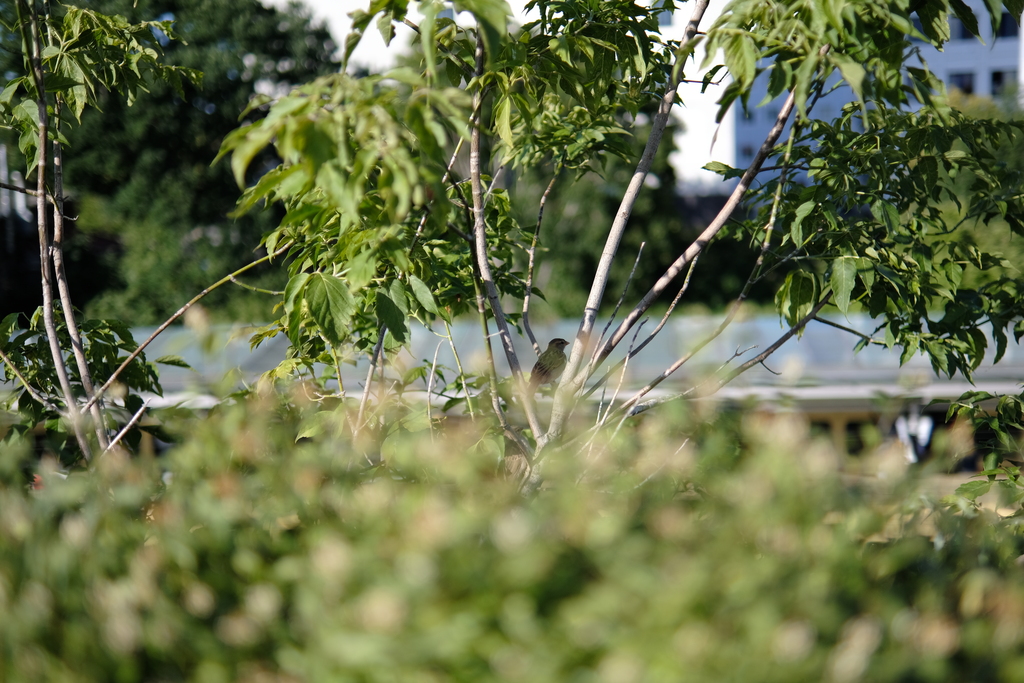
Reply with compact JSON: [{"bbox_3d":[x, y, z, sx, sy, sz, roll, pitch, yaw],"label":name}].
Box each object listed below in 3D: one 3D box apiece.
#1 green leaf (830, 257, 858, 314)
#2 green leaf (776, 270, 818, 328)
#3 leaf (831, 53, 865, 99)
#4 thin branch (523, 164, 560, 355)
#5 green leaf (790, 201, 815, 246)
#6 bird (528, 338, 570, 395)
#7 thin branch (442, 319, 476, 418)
[{"bbox_3d":[0.608,-0.102,2.600,0.050,0.105,0.025,3,0,6],"label":"green leaf"},{"bbox_3d":[0.522,-0.077,2.600,0.070,0.105,0.045,0,0,0],"label":"green leaf"},{"bbox_3d":[0.578,-0.457,2.450,0.052,0.085,0.030,-17,0,0],"label":"leaf"},{"bbox_3d":[0.052,-0.156,2.680,0.047,0.356,0.040,5,0,0],"label":"thin branch"},{"bbox_3d":[0.541,-0.220,2.650,0.040,0.085,0.030,14,0,11],"label":"green leaf"},{"bbox_3d":[0.070,0.048,2.650,0.105,0.108,0.065,-2,3,-45],"label":"bird"},{"bbox_3d":[-0.093,0.050,2.650,0.017,0.192,0.020,-16,0,0],"label":"thin branch"}]

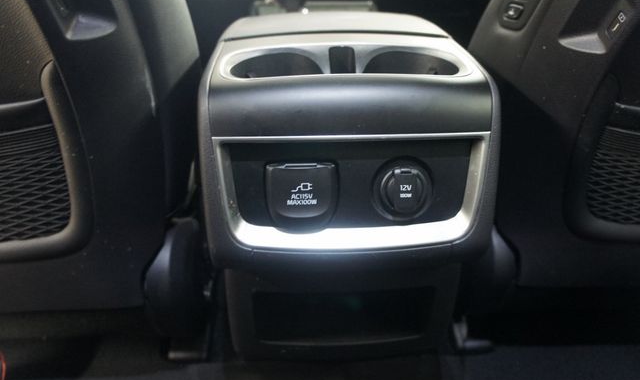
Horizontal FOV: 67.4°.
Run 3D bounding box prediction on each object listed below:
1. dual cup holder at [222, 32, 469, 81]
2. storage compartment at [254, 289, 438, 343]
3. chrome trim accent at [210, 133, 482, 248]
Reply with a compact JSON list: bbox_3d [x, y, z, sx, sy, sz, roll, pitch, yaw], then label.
[{"bbox_3d":[0.019,-0.105,0.410,0.194,0.018,0.109,-2,33,-3],"label":"dual cup holder"},{"bbox_3d":[0.021,0.102,0.486,0.165,0.057,0.080,-2,24,-3],"label":"storage compartment"},{"bbox_3d":[0.024,-0.002,0.395,0.212,0.094,0.032,-2,17,-3],"label":"chrome trim accent"}]

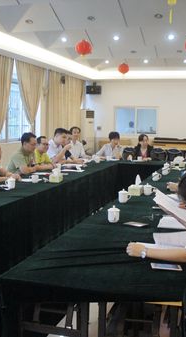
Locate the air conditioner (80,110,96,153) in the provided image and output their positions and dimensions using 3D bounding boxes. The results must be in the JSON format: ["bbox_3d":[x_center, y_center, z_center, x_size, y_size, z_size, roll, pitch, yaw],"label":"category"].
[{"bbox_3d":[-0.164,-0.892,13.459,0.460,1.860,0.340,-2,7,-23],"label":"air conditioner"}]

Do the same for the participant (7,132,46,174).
[{"bbox_3d":[-0.949,0.135,6.294,0.700,1.300,0.530,2,6,17],"label":"participant"}]

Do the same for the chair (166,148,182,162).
[{"bbox_3d":[2.142,-0.110,11.421,0.460,0.800,0.500,2,6,17],"label":"chair"}]

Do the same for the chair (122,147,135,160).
[{"bbox_3d":[0.975,-0.141,11.674,0.460,0.800,0.500,2,6,17],"label":"chair"}]

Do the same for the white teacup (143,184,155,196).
[{"bbox_3d":[0.599,0.216,4.492,0.115,0.125,0.085,0,6,0],"label":"white teacup"}]

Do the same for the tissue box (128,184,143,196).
[{"bbox_3d":[0.459,0.233,4.526,0.125,0.084,0.195,2,6,17],"label":"tissue box"}]

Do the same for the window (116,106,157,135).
[{"bbox_3d":[1.360,-1.508,13.455,1.400,0.880,0.100,2,6,17],"label":"window"}]

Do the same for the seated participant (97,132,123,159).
[{"bbox_3d":[0.403,-0.123,9.370,0.580,1.320,0.700,1,6,8],"label":"seated participant"}]

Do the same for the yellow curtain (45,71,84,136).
[{"bbox_3d":[-0.678,-1.286,11.453,0.160,2.350,2.650,2,6,17],"label":"yellow curtain"}]

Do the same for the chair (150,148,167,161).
[{"bbox_3d":[1.784,-0.097,11.735,0.450,0.800,0.480,2,6,17],"label":"chair"}]

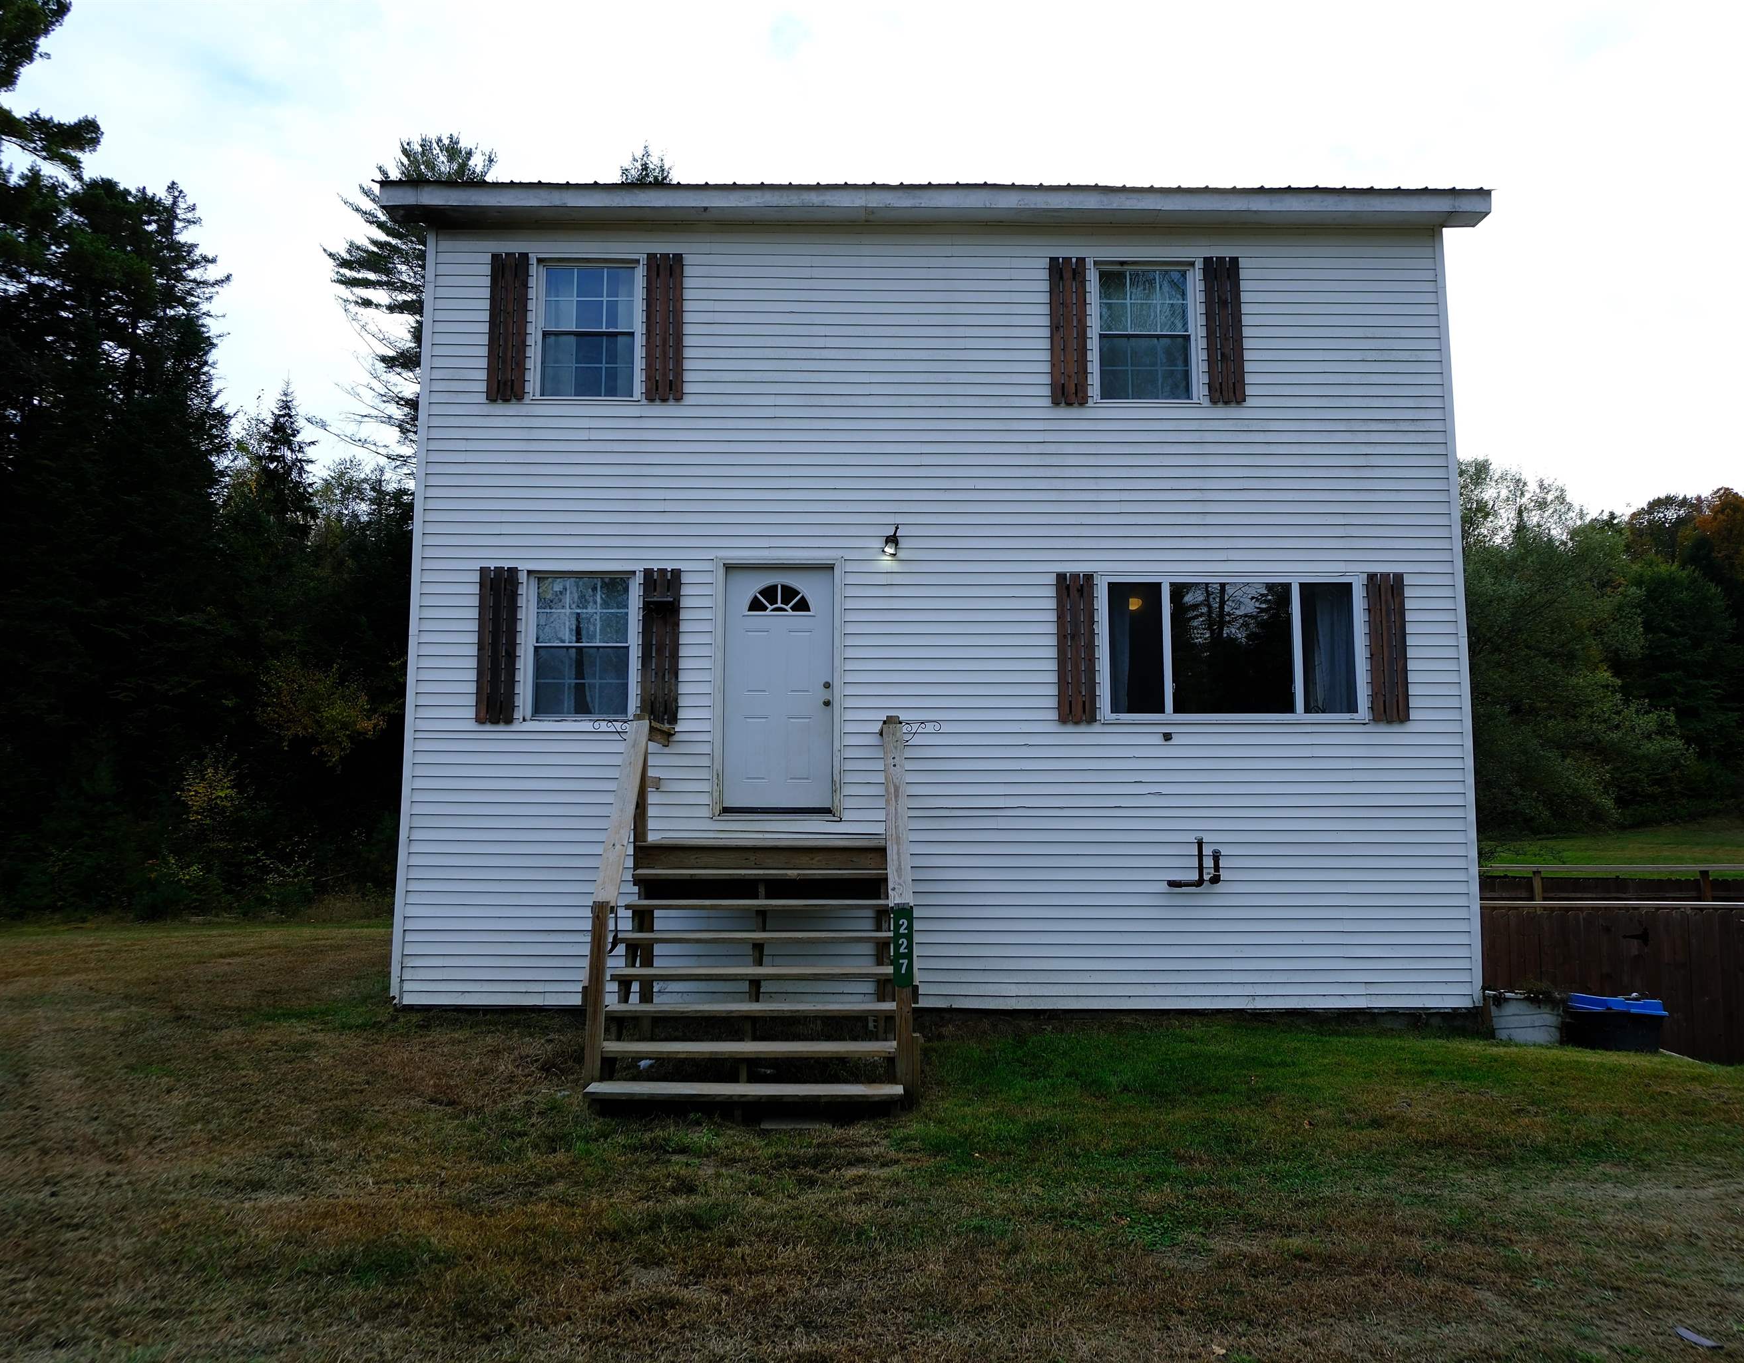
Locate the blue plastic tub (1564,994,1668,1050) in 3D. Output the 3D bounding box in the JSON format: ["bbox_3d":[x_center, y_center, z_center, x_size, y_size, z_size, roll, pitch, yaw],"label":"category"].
[{"bbox_3d":[6.112,2.783,10.735,0.470,0.420,0.680,0,-7,0],"label":"blue plastic tub"}]

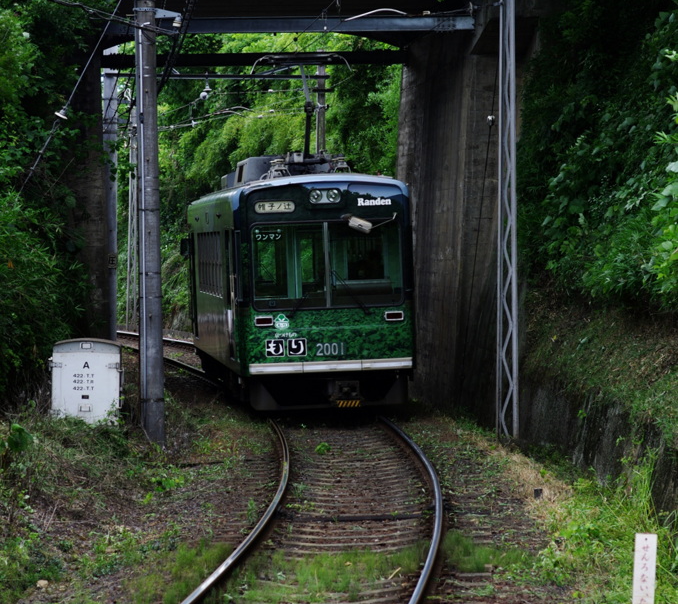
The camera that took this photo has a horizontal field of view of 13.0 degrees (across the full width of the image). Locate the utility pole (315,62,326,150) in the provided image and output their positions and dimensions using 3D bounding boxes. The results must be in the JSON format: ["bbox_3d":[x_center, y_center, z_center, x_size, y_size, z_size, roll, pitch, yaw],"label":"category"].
[{"bbox_3d":[-0.360,-1.968,59.473,0.230,6.200,0.230,0,1,0],"label":"utility pole"}]

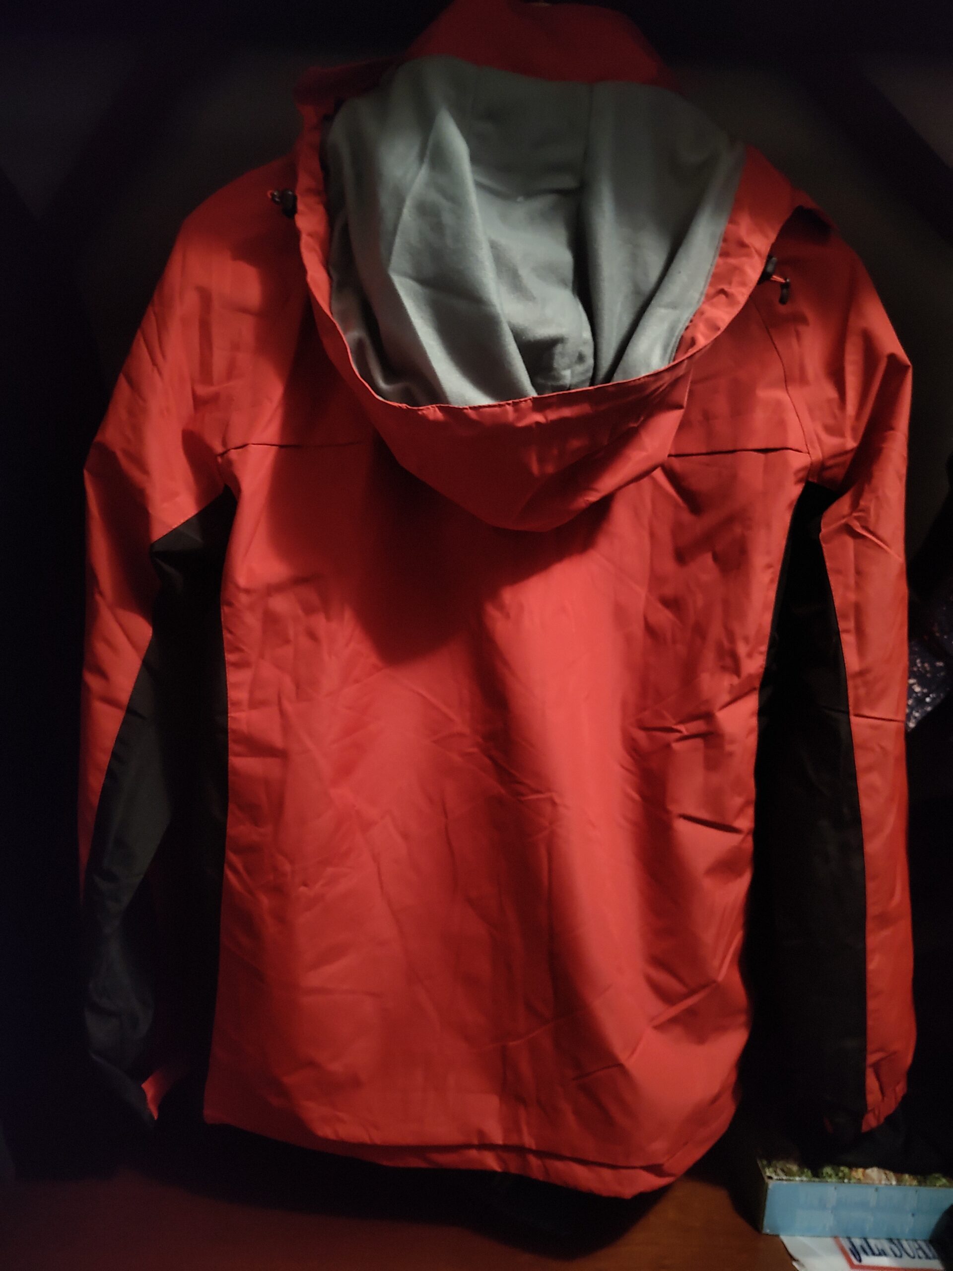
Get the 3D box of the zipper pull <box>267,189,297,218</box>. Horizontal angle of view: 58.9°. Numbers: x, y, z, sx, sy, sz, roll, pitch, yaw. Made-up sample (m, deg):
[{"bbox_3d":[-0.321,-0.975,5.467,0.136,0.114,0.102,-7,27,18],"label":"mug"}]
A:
[{"bbox_3d":[-0.144,-0.322,0.630,0.021,0.023,0.012,2,10,11],"label":"zipper pull"}]

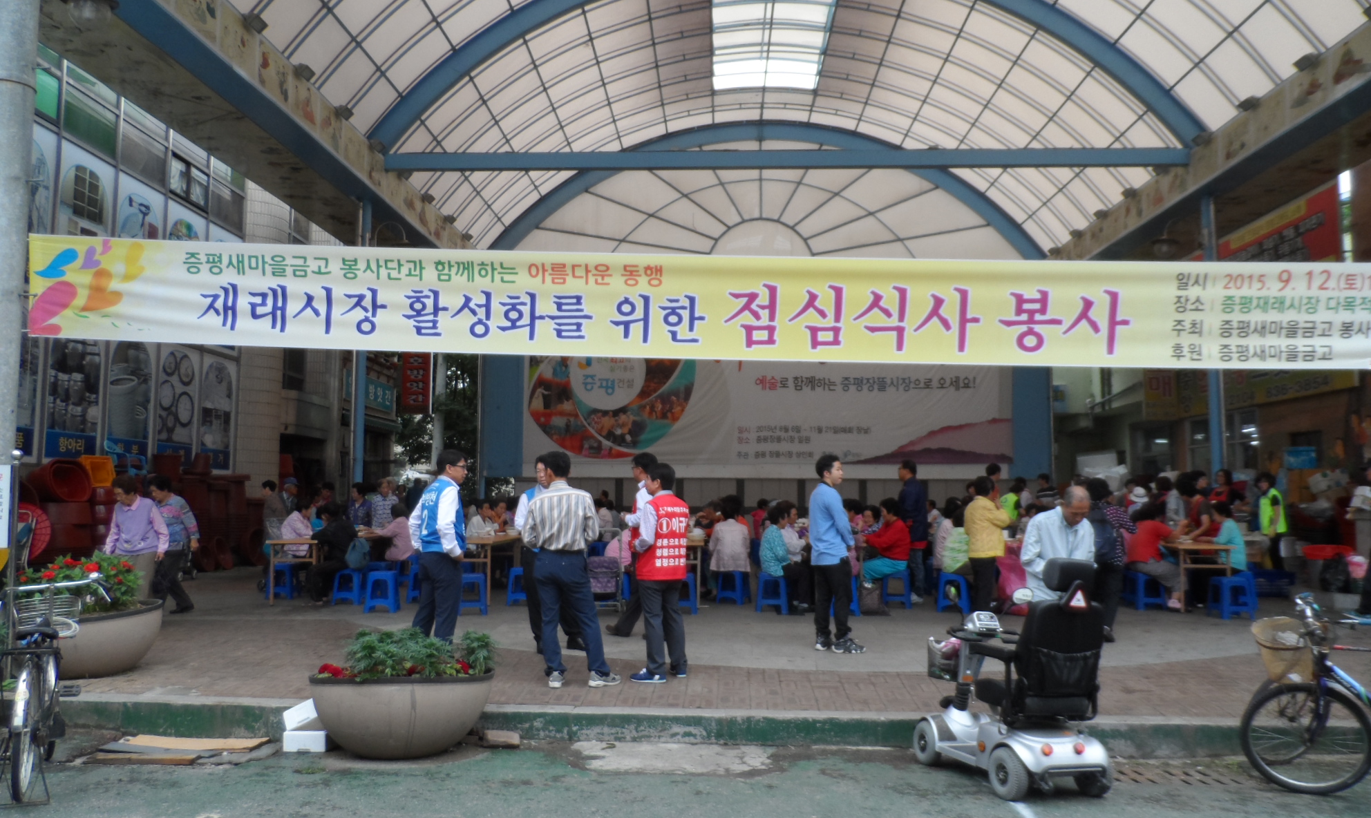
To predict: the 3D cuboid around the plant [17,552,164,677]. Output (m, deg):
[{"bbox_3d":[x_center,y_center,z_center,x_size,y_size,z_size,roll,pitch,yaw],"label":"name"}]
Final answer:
[{"bbox_3d":[-4.479,1.567,7.320,0.550,0.920,1.120,0,-5,-3],"label":"plant"}]

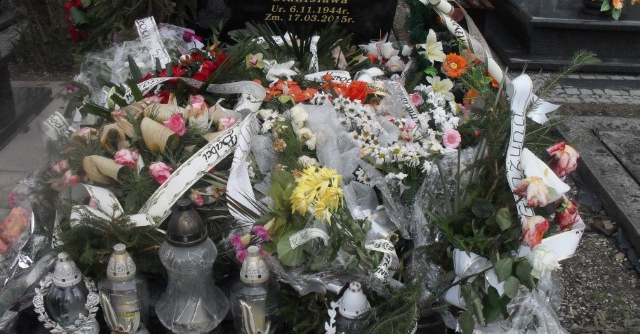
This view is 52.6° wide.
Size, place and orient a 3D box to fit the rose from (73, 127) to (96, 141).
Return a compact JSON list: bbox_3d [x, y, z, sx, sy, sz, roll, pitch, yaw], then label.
[{"bbox_3d":[-0.757,-0.104,2.080,0.066,0.042,0.055,2,21,6],"label":"rose"}]

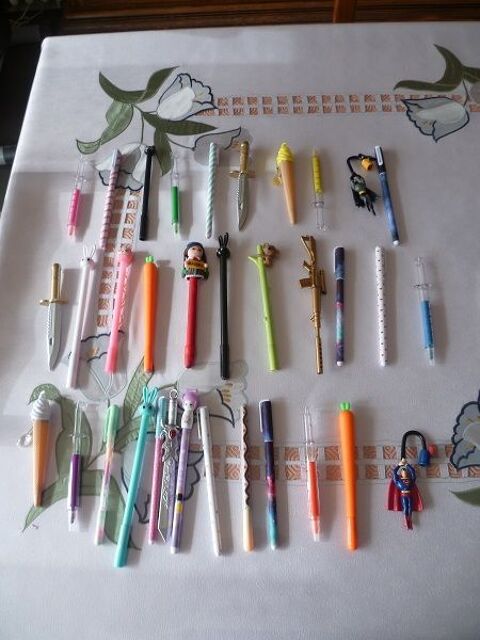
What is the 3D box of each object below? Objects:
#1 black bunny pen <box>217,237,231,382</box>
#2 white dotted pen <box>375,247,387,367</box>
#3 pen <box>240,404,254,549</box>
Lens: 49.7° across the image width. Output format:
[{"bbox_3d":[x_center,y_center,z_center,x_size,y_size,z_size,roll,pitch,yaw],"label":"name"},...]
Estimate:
[{"bbox_3d":[-0.018,-0.020,0.593,0.015,0.013,0.183,-2,68,3],"label":"black bunny pen"},{"bbox_3d":[0.163,-0.018,0.598,0.009,0.009,0.152,3,67,3],"label":"white dotted pen"},{"bbox_3d":[0.008,0.158,0.528,0.011,0.011,0.143,-3,67,1],"label":"pen"}]

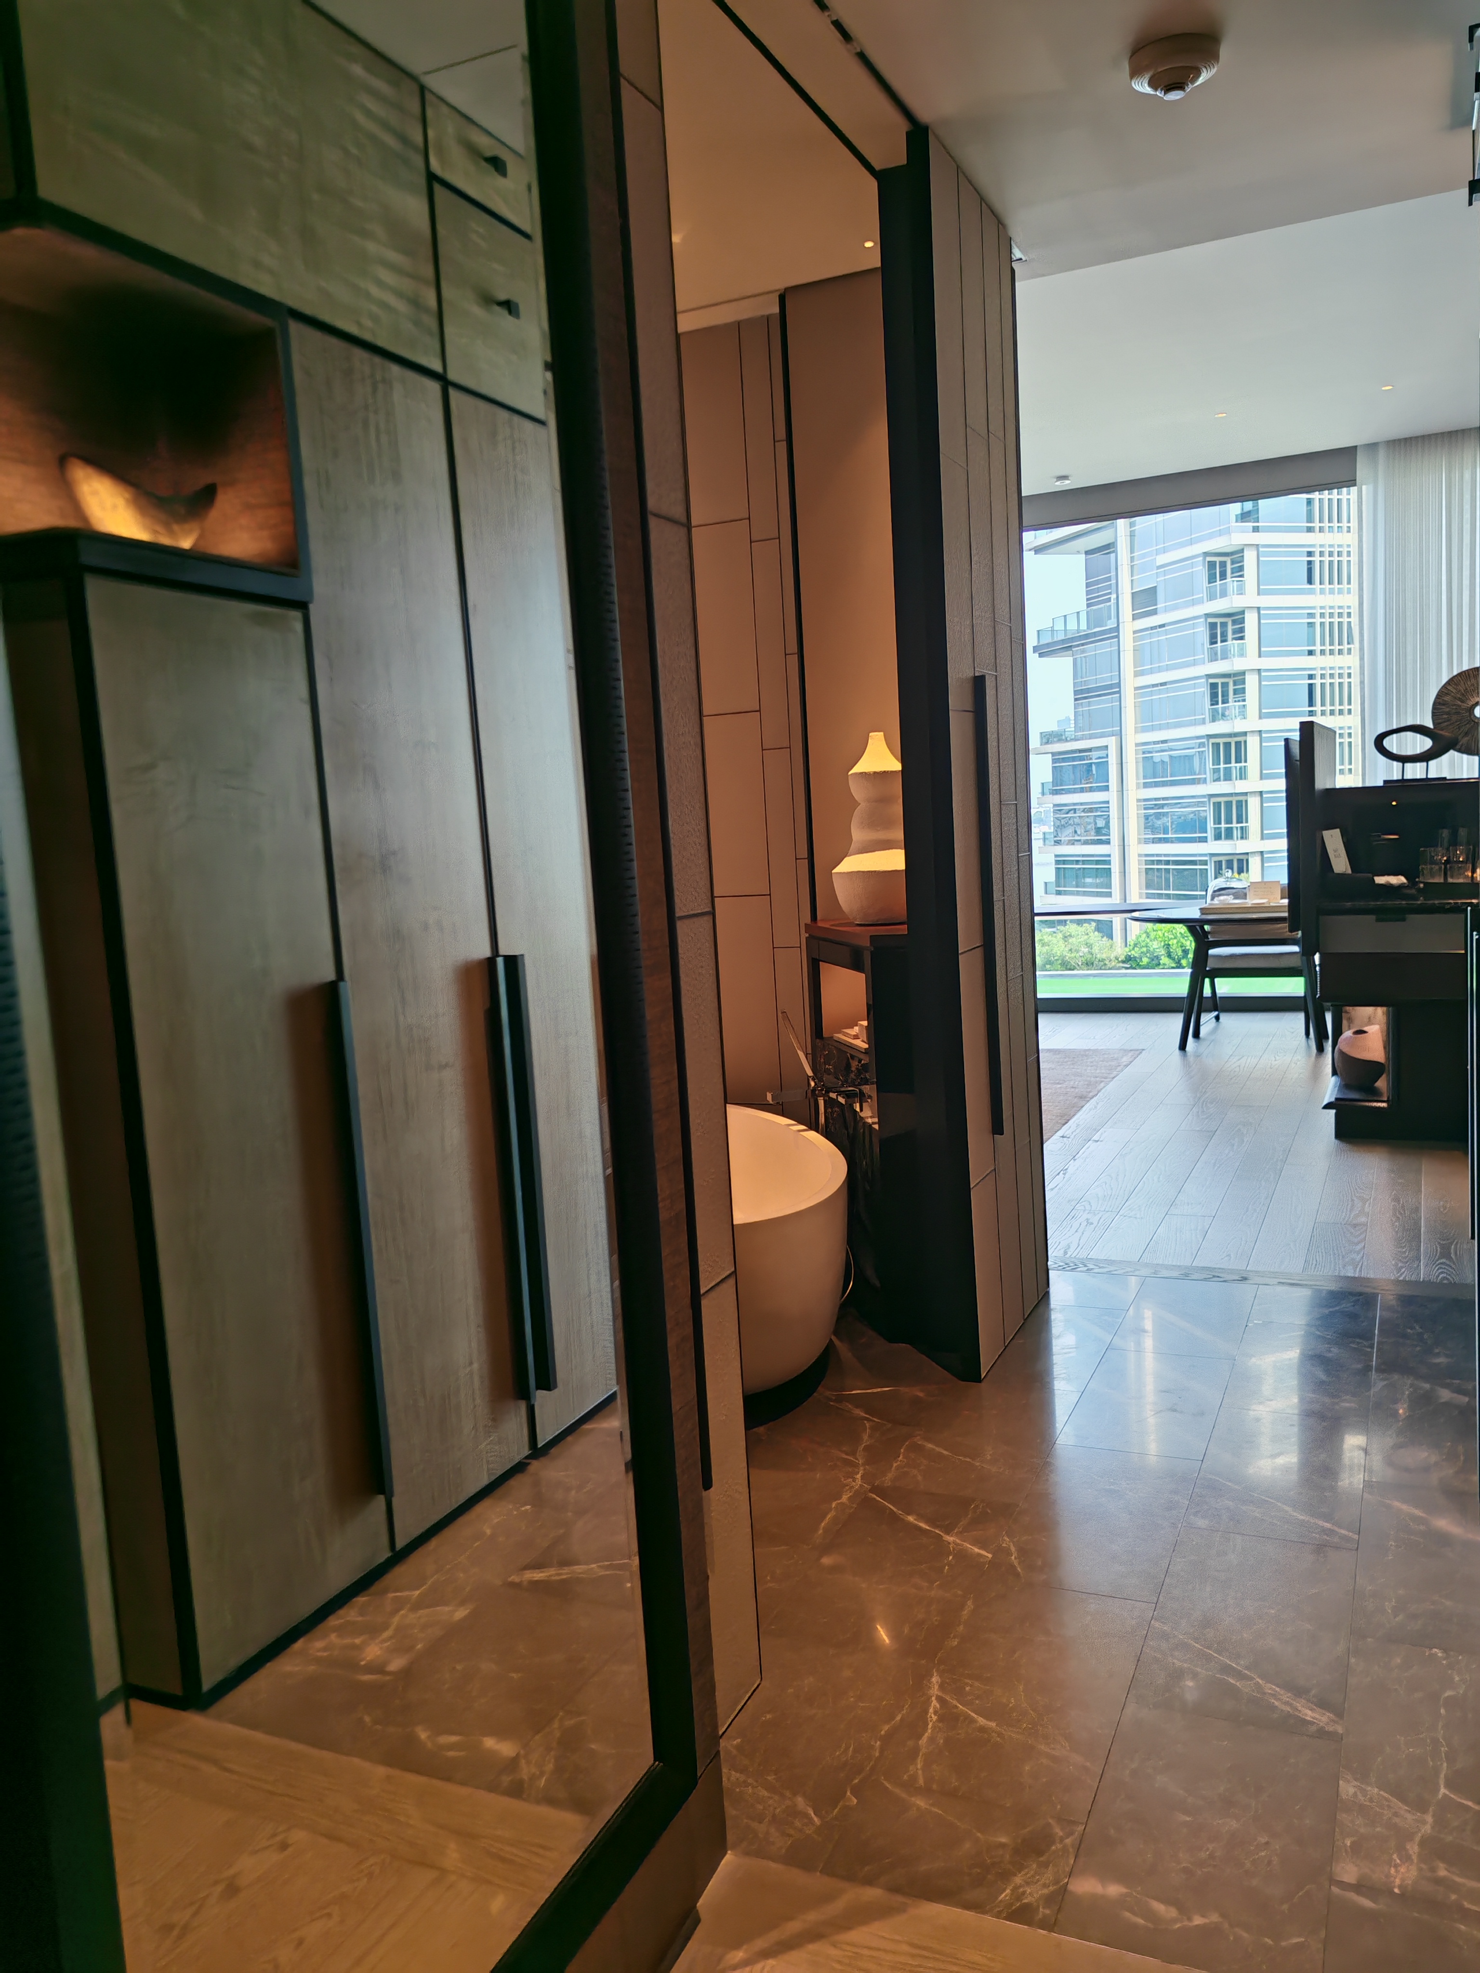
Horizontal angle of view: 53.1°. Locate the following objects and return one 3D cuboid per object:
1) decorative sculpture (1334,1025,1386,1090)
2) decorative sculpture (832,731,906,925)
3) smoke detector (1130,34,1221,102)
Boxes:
[{"bbox_3d":[2.478,0.280,5.916,0.207,0.241,0.196,-1,6,25],"label":"decorative sculpture"},{"bbox_3d":[0.389,-0.434,4.084,0.280,0.525,0.280,-1,6,25],"label":"decorative sculpture"},{"bbox_3d":[0.873,-1.825,2.972,0.177,0.072,0.177,-1,6,25],"label":"smoke detector"}]

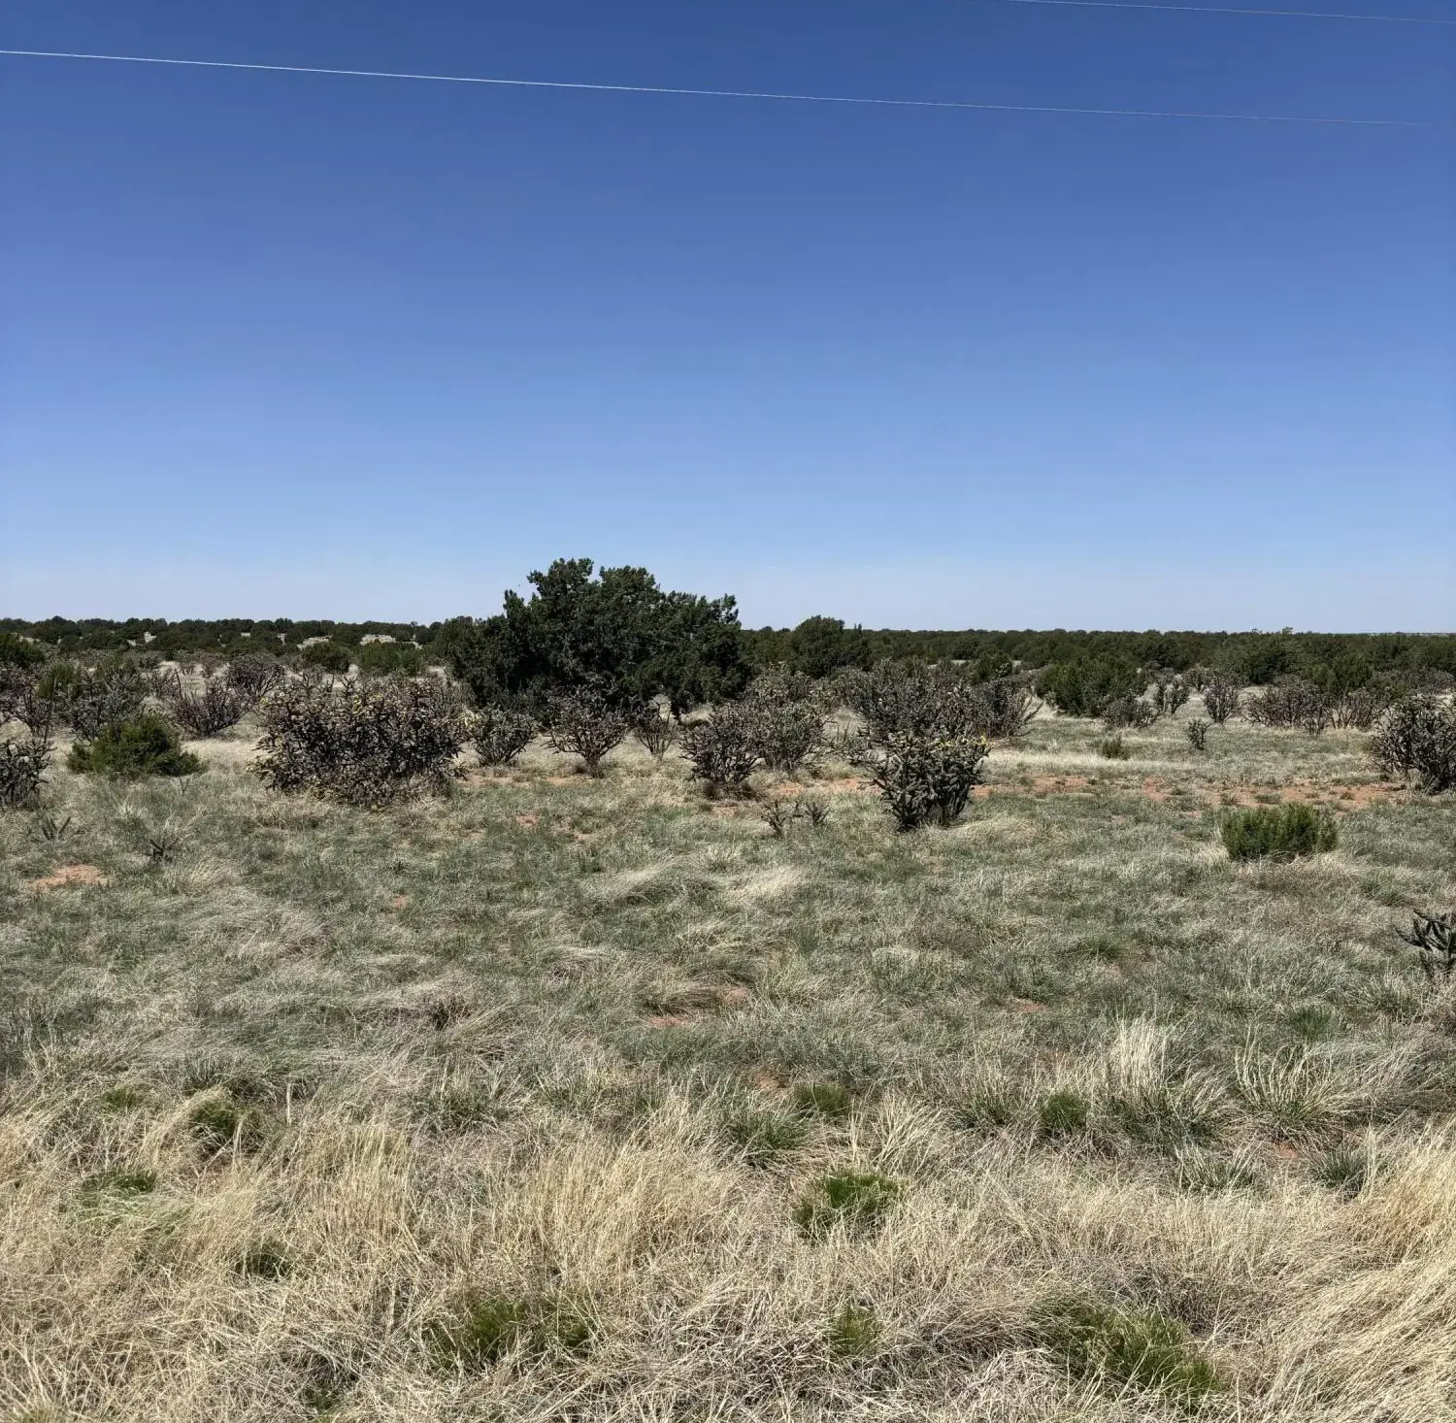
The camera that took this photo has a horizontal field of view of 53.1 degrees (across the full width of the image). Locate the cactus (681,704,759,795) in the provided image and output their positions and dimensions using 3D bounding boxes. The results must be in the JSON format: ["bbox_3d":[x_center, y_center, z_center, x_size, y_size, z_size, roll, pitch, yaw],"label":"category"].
[{"bbox_3d":[-0.082,0.403,16.358,0.860,0.994,0.774,0,3,0],"label":"cactus"}]

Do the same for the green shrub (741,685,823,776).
[{"bbox_3d":[0.683,0.228,18.456,1.030,1.120,0.980,0,3,2],"label":"green shrub"}]

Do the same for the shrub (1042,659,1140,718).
[{"bbox_3d":[7.948,-0.546,31.921,2.139,1.264,1.925,1,3,14],"label":"shrub"}]

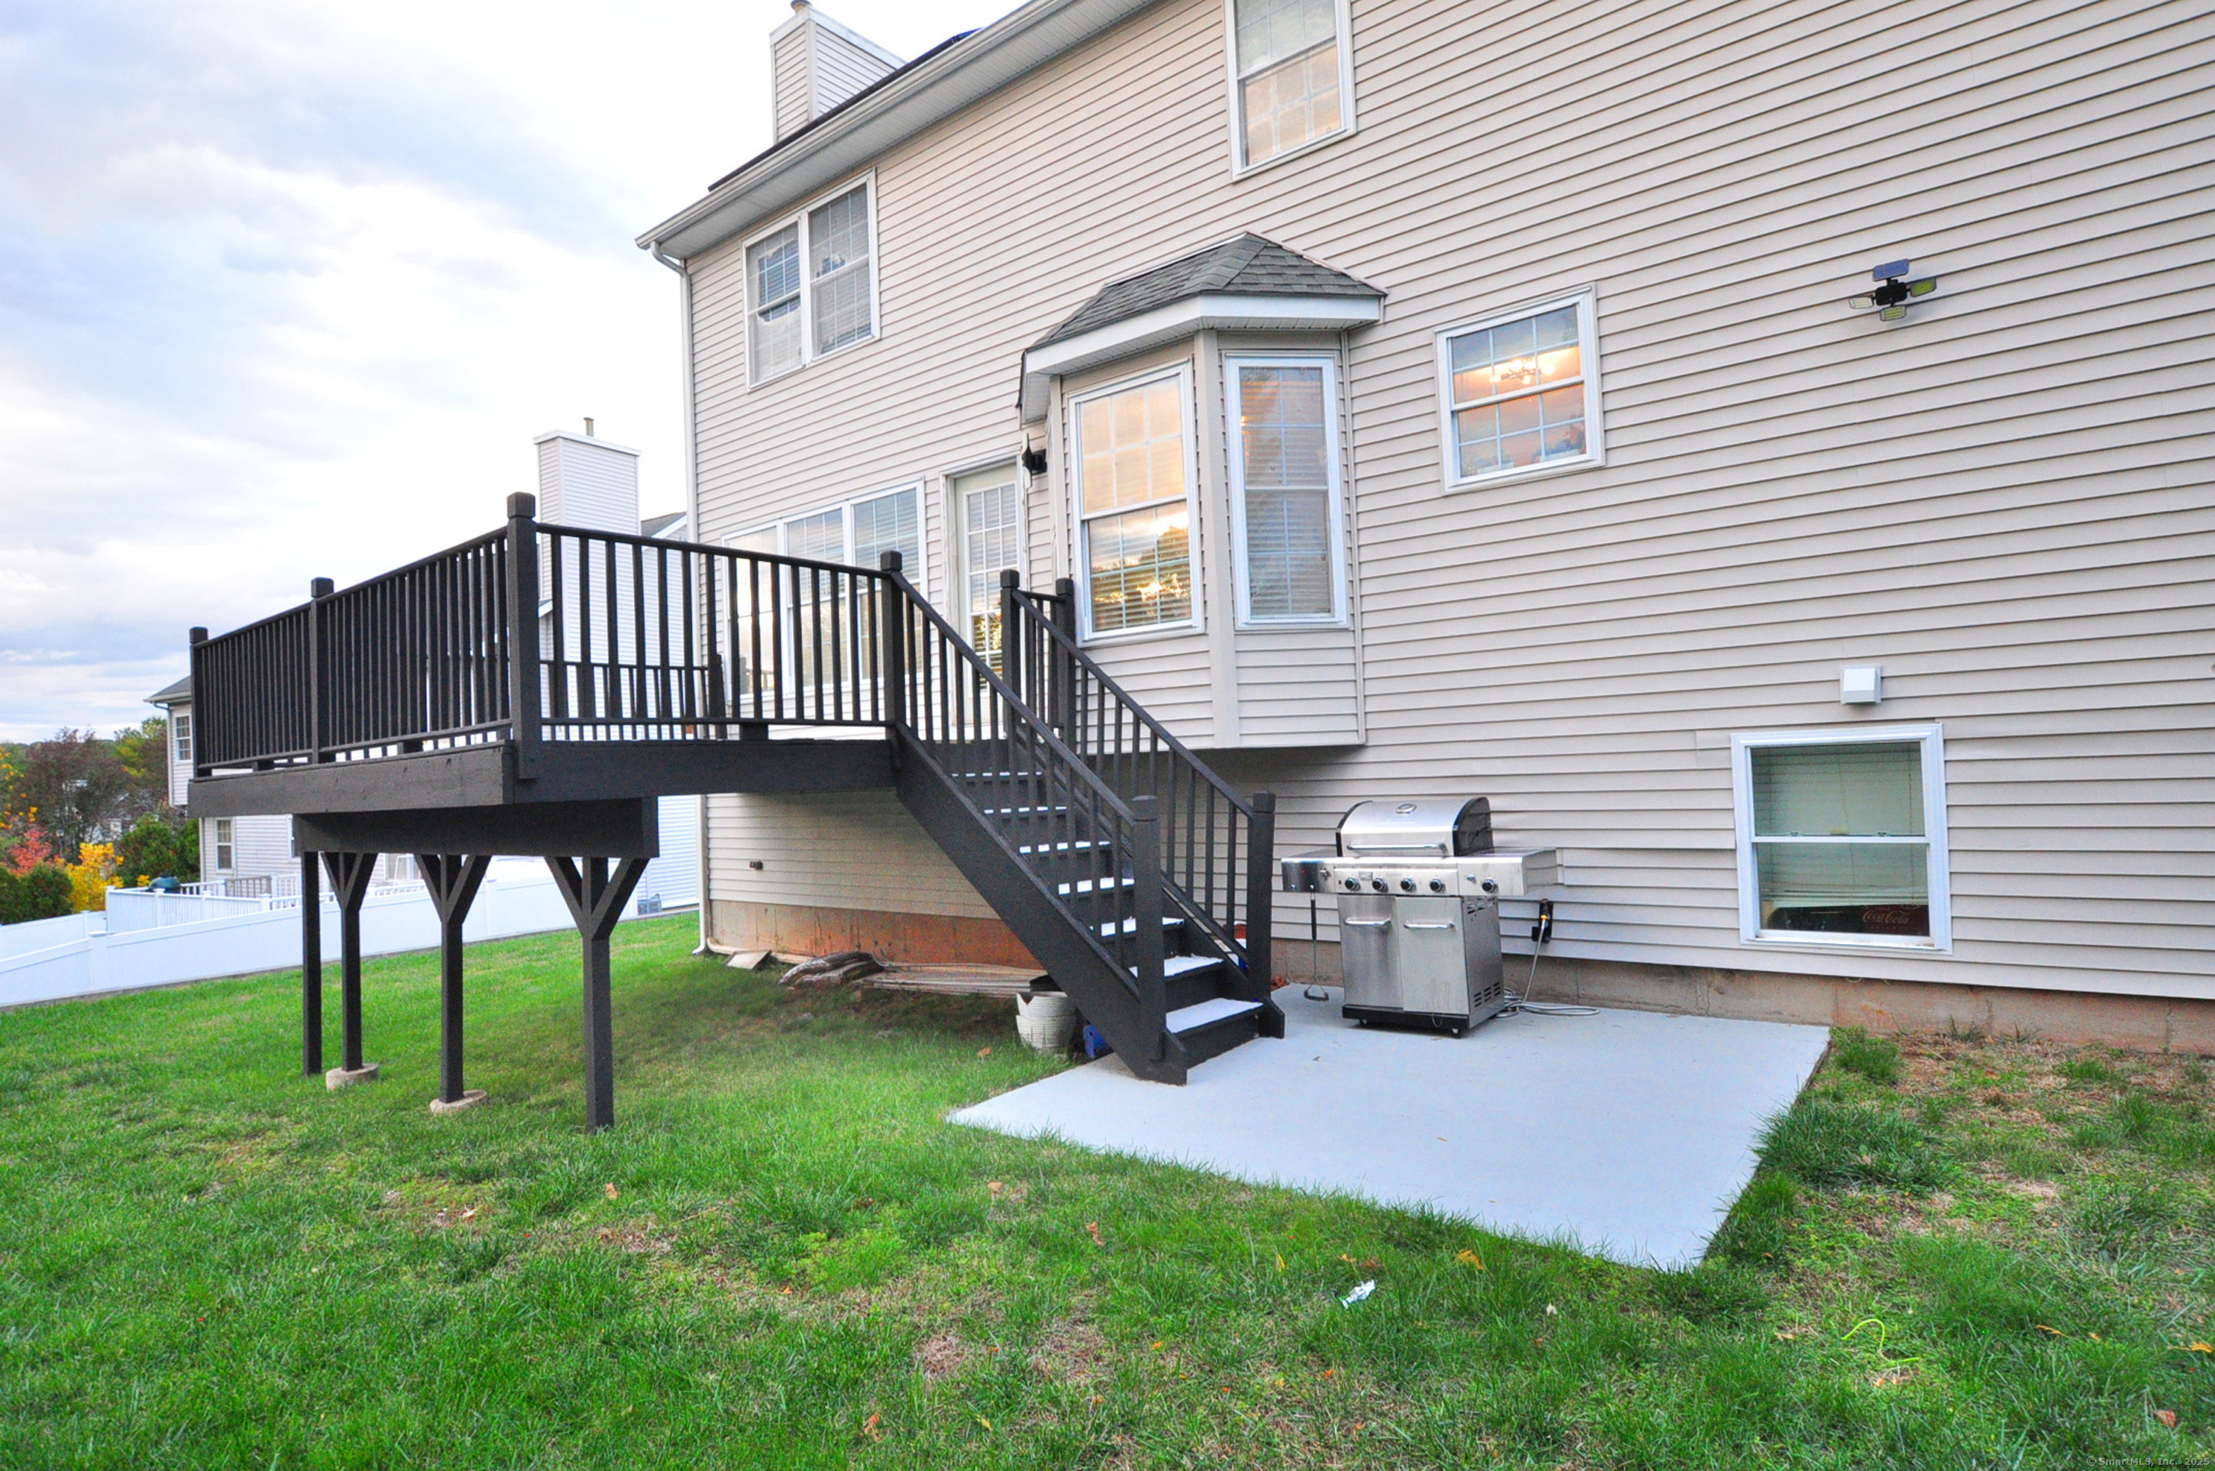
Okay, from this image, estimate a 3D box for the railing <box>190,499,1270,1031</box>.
[{"bbox_3d":[-2.252,0.304,6.837,6.230,2.400,4.030,-4,-2,37],"label":"railing"}]

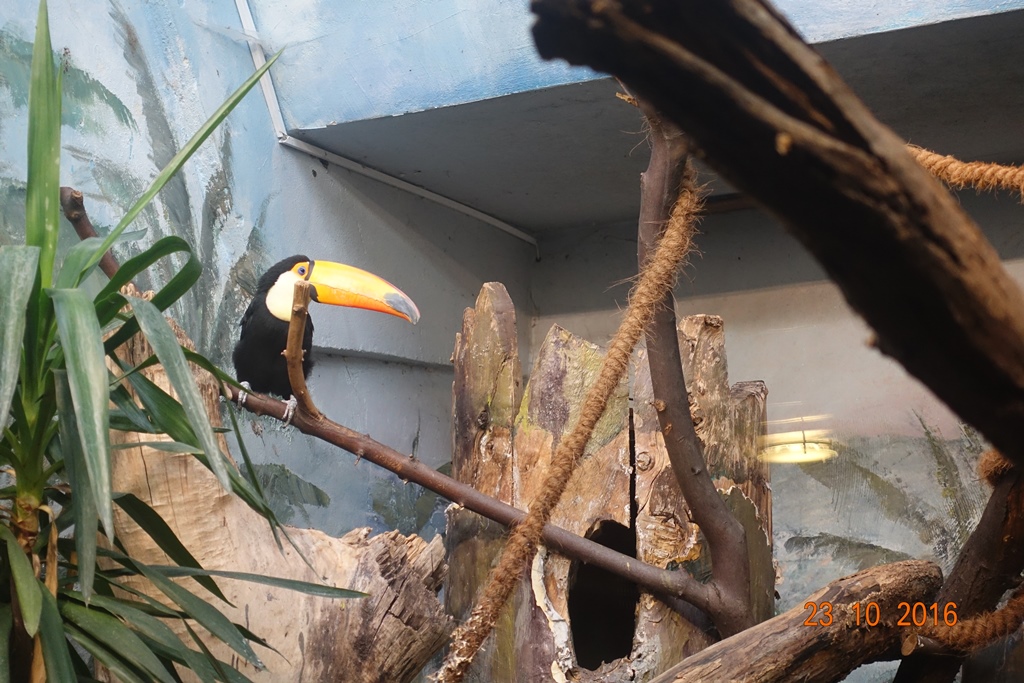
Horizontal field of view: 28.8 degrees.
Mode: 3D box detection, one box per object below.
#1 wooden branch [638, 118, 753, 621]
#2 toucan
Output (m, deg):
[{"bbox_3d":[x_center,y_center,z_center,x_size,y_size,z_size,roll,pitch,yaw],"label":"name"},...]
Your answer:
[{"bbox_3d":[0.269,0.043,2.950,0.135,0.790,0.110,-7,-6,0],"label":"wooden branch"},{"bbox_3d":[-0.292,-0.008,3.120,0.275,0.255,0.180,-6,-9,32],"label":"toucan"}]

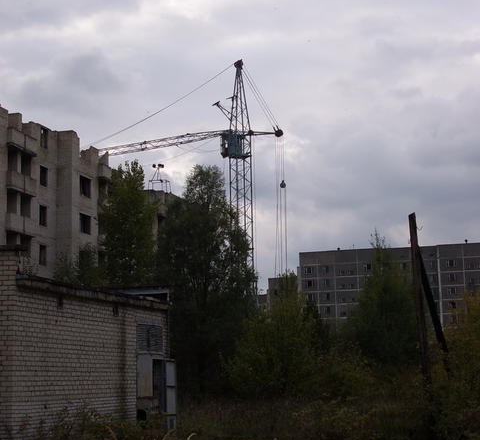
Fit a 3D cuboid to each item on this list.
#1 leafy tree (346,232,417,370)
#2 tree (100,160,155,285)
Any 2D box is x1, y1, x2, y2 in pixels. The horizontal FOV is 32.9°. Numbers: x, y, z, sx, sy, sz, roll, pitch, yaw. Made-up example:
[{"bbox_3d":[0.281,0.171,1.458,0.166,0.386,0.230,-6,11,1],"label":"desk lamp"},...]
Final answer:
[{"bbox_3d":[9.821,6.531,55.767,4.950,11.810,4.800,-1,-11,0],"label":"leafy tree"},{"bbox_3d":[-6.013,3.387,43.184,3.130,13.550,3.030,-1,-11,0],"label":"tree"}]

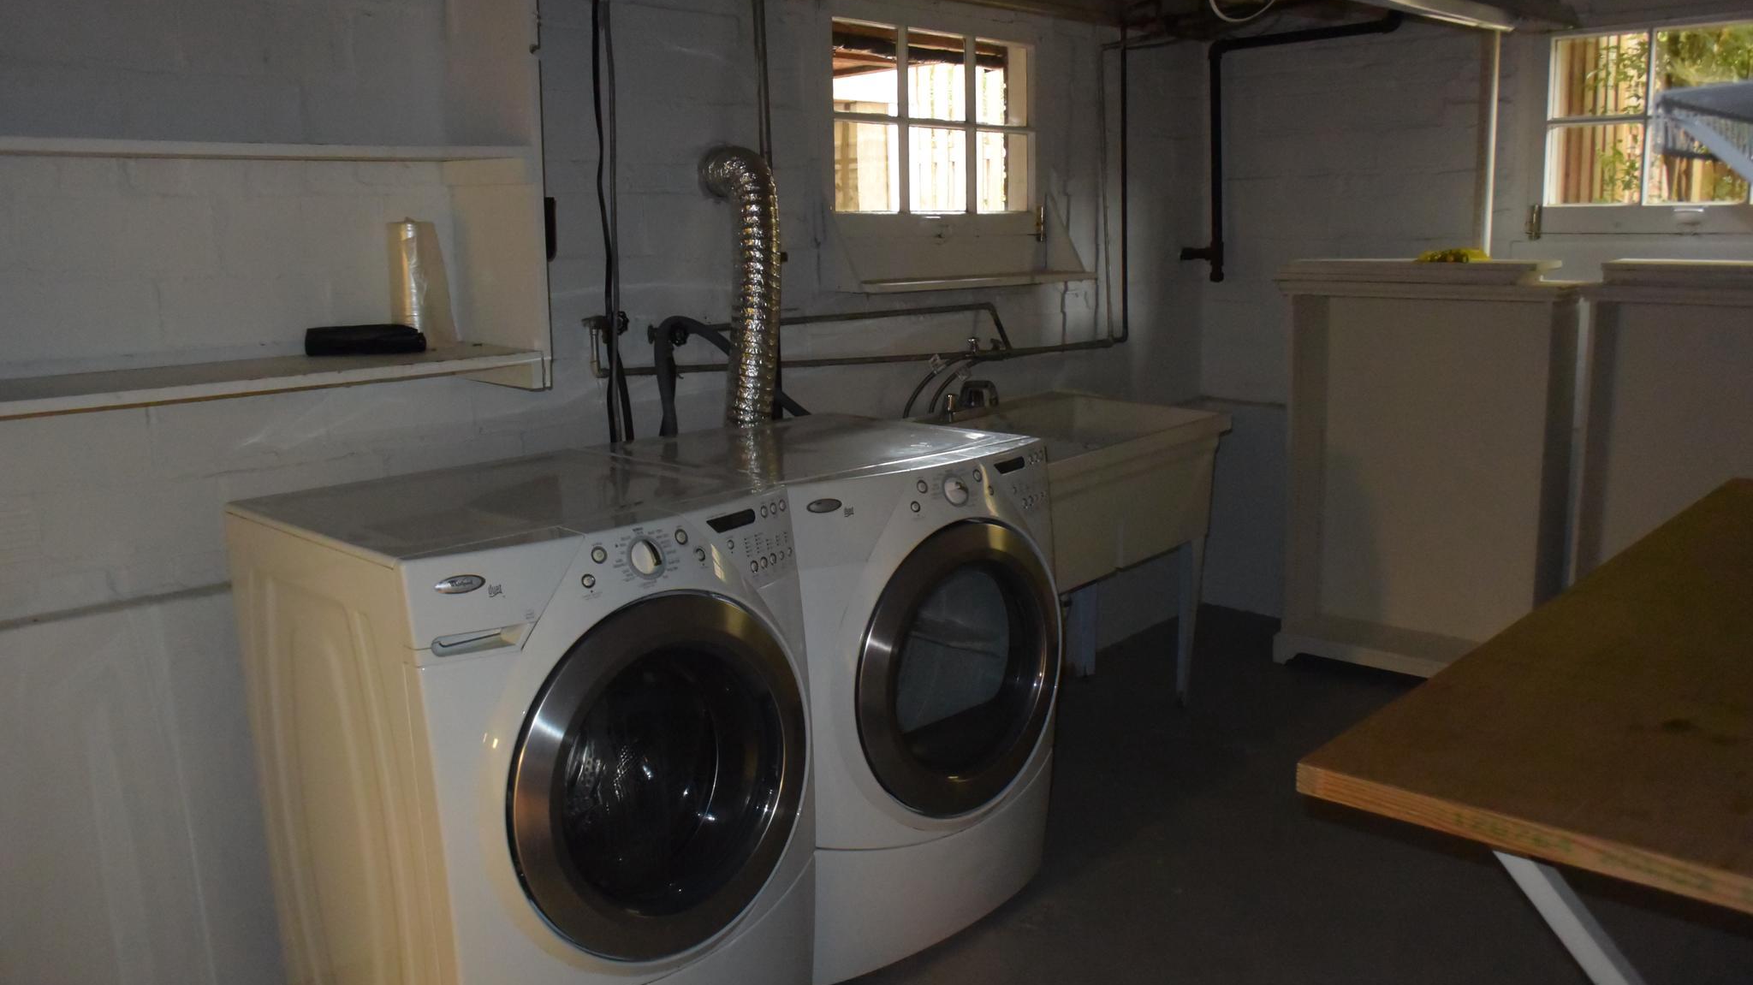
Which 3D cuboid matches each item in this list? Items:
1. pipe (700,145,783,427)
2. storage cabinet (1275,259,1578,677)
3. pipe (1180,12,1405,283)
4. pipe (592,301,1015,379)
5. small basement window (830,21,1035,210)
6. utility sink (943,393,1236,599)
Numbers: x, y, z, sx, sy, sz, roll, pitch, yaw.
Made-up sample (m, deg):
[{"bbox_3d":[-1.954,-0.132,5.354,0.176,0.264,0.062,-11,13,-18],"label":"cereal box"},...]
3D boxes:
[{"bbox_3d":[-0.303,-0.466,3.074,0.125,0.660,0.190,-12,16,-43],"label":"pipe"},{"bbox_3d":[1.660,-0.050,3.966,0.340,1.280,0.820,-12,16,-43],"label":"storage cabinet"},{"bbox_3d":[1.340,-1.096,4.304,0.075,0.820,0.700,-12,16,-43],"label":"pipe"},{"bbox_3d":[-0.099,-0.393,3.334,1.400,0.145,0.080,-12,16,-43],"label":"pipe"},{"bbox_3d":[0.174,-1.008,3.582,0.790,0.485,0.080,-12,16,-43],"label":"small basement window"},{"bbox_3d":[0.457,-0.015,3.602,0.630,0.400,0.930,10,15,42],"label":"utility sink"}]

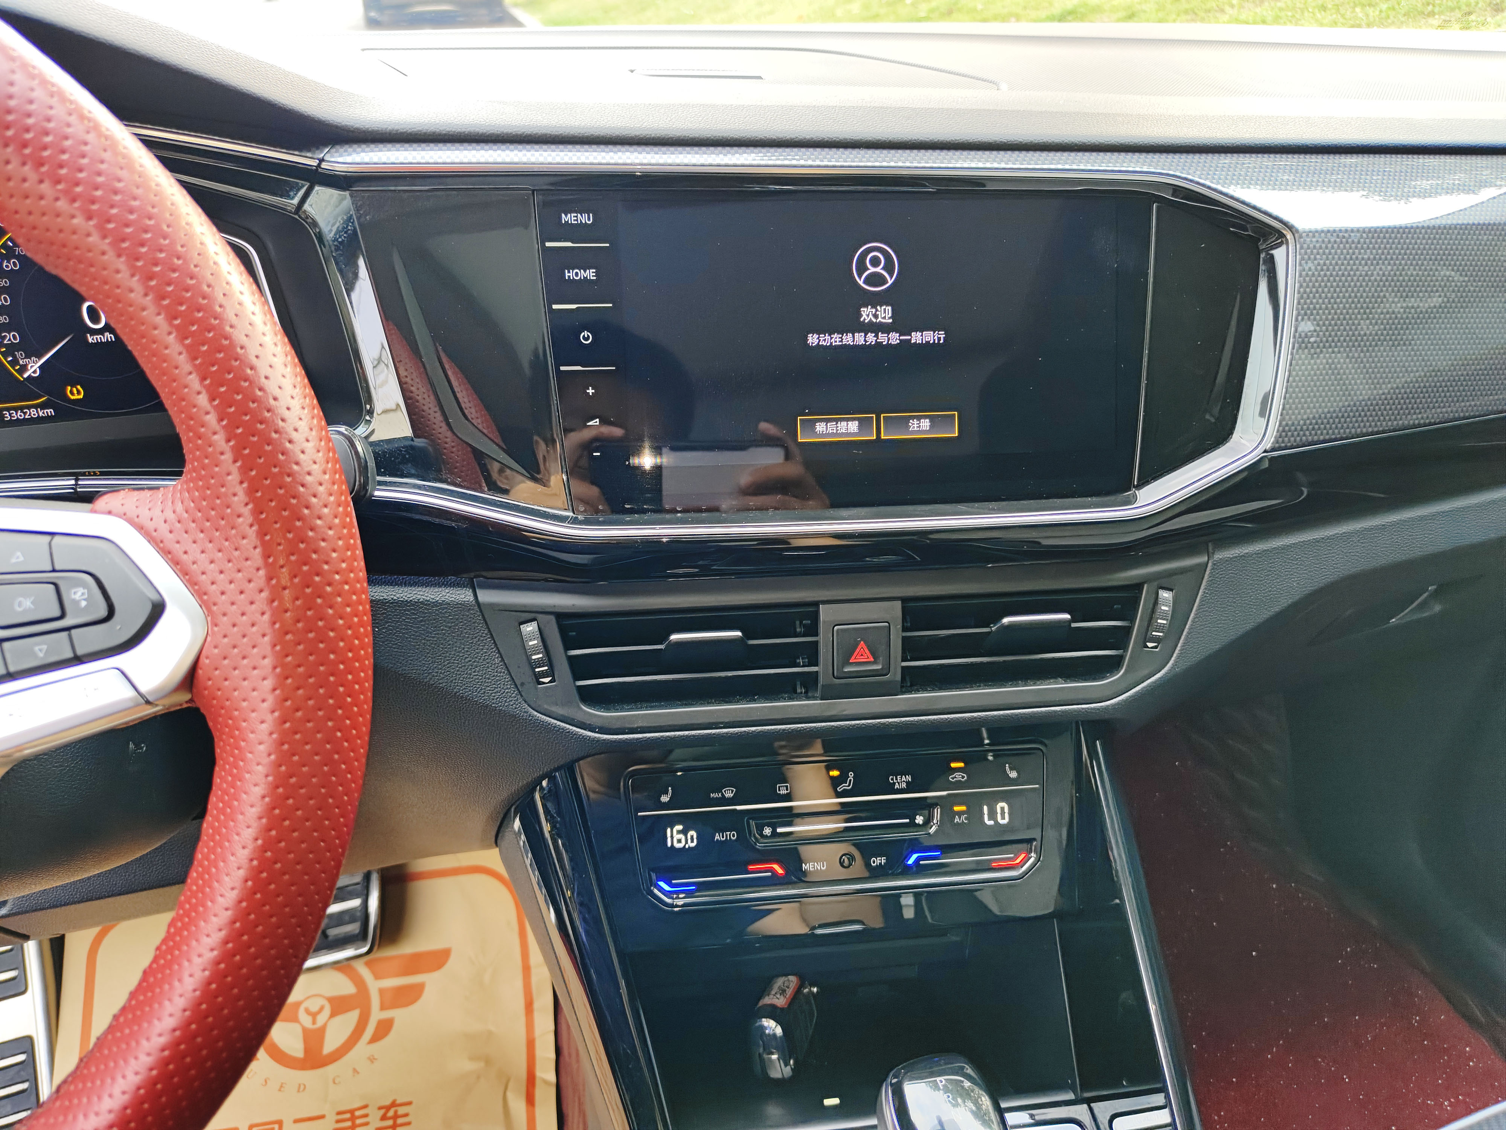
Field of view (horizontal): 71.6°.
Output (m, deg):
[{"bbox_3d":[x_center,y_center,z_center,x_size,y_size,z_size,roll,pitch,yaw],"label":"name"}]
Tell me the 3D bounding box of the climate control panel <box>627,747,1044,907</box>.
[{"bbox_3d":[0.043,0.128,0.520,0.207,0.065,0.020,-2,3,-7],"label":"climate control panel"}]

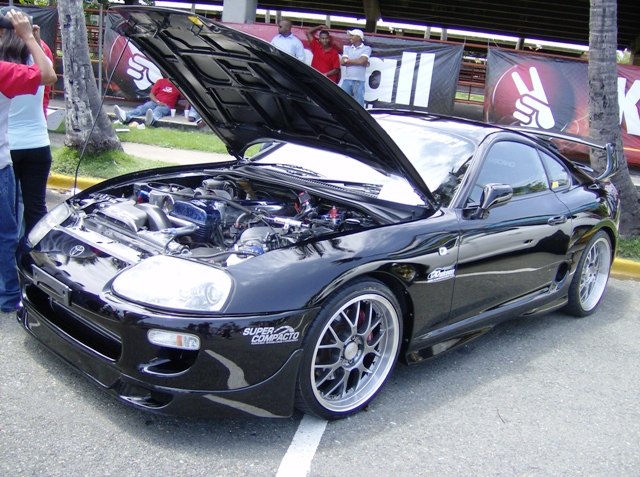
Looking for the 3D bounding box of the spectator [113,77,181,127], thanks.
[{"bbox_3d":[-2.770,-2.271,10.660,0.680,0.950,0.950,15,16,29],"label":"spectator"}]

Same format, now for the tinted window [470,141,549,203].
[{"bbox_3d":[1.038,-0.376,3.696,0.930,0.330,0.070,-7,-7,-46],"label":"tinted window"}]

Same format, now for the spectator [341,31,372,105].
[{"bbox_3d":[0.543,-2.451,10.707,0.540,1.770,0.380,11,14,17],"label":"spectator"}]

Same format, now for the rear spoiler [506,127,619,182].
[{"bbox_3d":[1.648,-0.730,5.272,1.330,0.270,0.420,19,18,41],"label":"rear spoiler"}]

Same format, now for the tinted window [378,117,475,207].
[{"bbox_3d":[0.215,-0.464,3.812,1.380,0.140,0.660,19,50,41],"label":"tinted window"}]

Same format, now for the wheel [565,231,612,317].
[{"bbox_3d":[1.830,0.233,4.688,0.240,0.630,0.630,14,15,42],"label":"wheel"}]

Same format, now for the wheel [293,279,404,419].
[{"bbox_3d":[0.087,0.455,2.851,0.630,0.630,0.220,-6,17,-42],"label":"wheel"}]

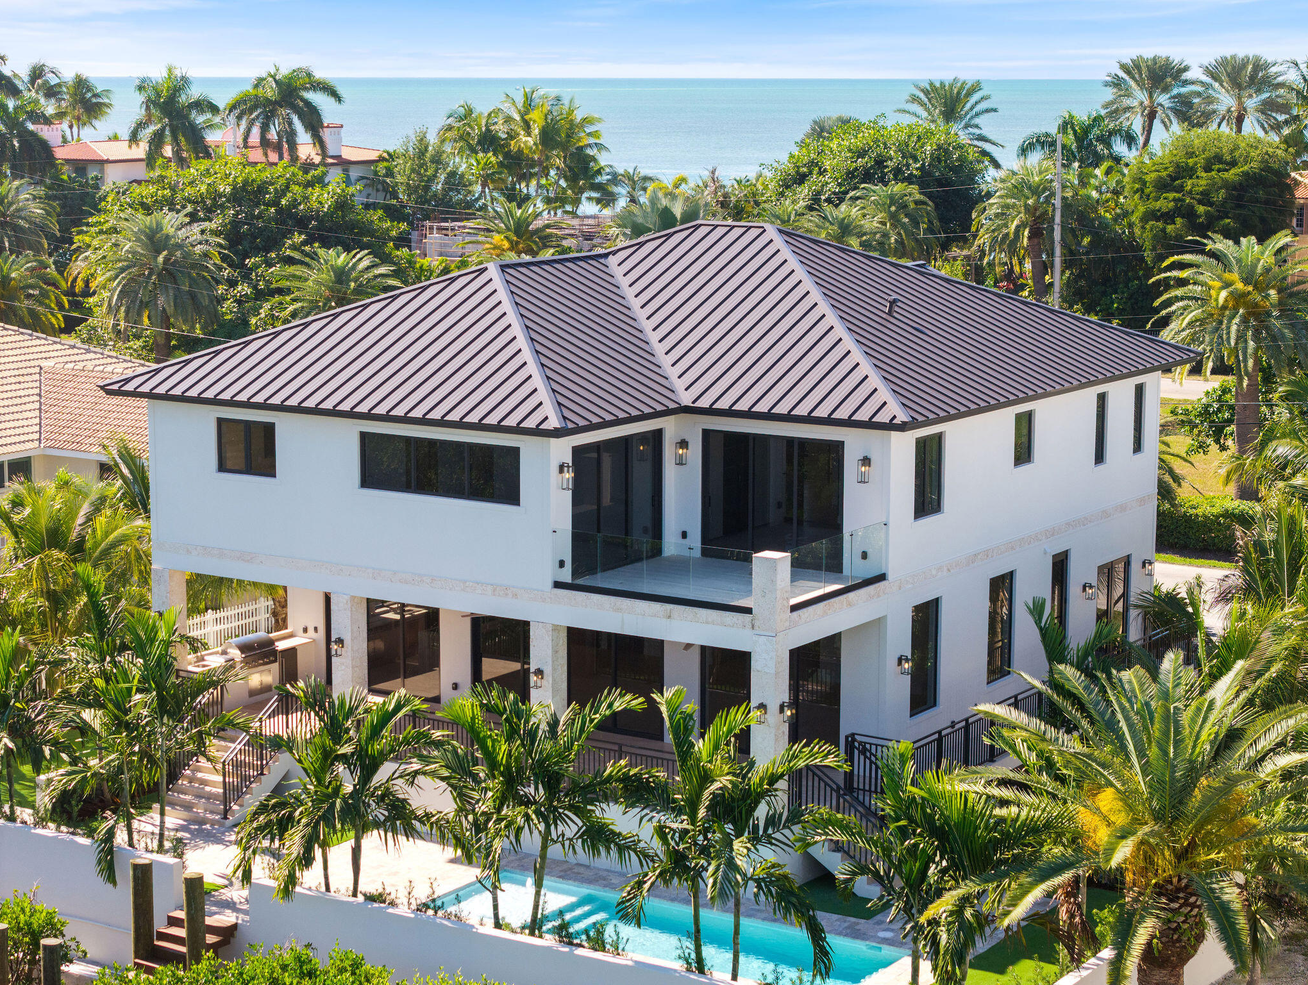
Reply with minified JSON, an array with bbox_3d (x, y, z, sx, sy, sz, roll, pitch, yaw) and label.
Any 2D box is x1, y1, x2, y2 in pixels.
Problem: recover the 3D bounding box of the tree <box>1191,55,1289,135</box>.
[{"bbox_3d":[38.787,-20.960,176.878,6.582,16.018,6.582,2,9,12],"label":"tree"}]

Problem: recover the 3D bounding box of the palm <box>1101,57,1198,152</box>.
[{"bbox_3d":[32.748,-20.970,176.879,6.446,15.999,6.446,2,9,10],"label":"palm"}]

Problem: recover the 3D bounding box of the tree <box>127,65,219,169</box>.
[{"bbox_3d":[-31.180,-20.261,173.155,5.900,15.010,5.900,0,9,0],"label":"tree"}]

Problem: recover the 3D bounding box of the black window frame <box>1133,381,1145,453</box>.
[{"bbox_3d":[10.642,-1.651,58.812,0.120,1.555,0.566,6,11,33],"label":"black window frame"}]

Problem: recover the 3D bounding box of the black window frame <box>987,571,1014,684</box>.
[{"bbox_3d":[6.871,2.708,53.313,0.120,2.177,1.231,6,11,33],"label":"black window frame"}]

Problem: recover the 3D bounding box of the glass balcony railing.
[{"bbox_3d":[1.249,1.124,47.765,4.614,1.083,4.131,6,11,32],"label":"glass balcony railing"}]

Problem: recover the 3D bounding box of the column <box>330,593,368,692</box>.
[{"bbox_3d":[-5.912,3.489,51.747,0.497,3.123,0.488,6,11,33],"label":"column"}]

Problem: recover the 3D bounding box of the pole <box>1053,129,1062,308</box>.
[{"bbox_3d":[18.863,-11.088,124.918,0.330,11.932,0.330,6,11,33],"label":"pole"}]

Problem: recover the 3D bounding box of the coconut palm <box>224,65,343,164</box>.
[{"bbox_3d":[-20.985,-16.635,151.268,6.726,15.102,6.726,-1,9,-8],"label":"coconut palm"}]

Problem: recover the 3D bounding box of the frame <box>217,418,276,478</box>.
[{"bbox_3d":[-7.901,-0.882,51.907,1.578,1.098,0.120,6,11,33],"label":"frame"}]

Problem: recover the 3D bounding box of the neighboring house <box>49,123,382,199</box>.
[{"bbox_3d":[-34.732,-24.933,217.527,27.362,10.570,14.000,6,11,33],"label":"neighboring house"}]

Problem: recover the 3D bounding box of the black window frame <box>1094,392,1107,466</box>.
[{"bbox_3d":[9.442,-1.367,56.656,0.120,1.554,0.625,6,11,33],"label":"black window frame"}]

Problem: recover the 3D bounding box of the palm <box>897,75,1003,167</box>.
[{"bbox_3d":[18.117,-18.249,164.155,6.739,14.507,6.739,1,9,6],"label":"palm"}]

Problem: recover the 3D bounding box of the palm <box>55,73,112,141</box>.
[{"bbox_3d":[-56.550,-33.930,263.170,5.900,15.030,5.900,0,9,0],"label":"palm"}]

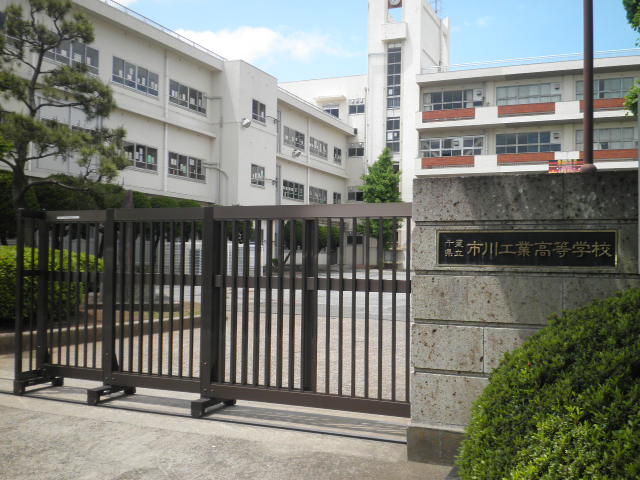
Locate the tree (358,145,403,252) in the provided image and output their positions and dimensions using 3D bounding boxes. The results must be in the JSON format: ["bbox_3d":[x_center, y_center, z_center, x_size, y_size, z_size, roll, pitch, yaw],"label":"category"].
[{"bbox_3d":[4.270,-2.330,47.000,3.050,8.500,3.050,1,-2,0],"label":"tree"}]

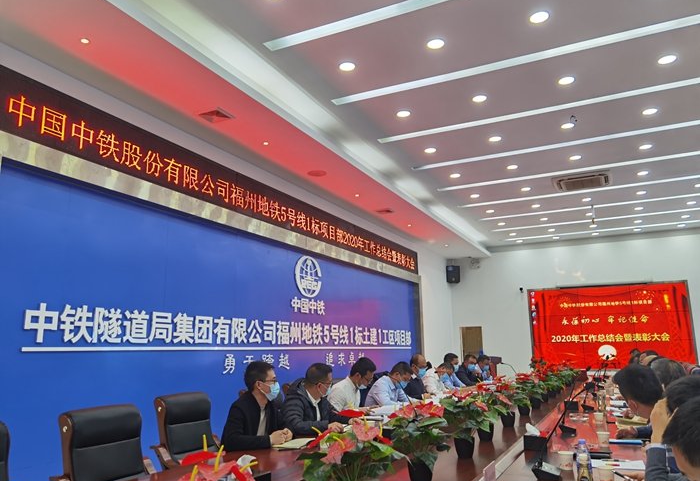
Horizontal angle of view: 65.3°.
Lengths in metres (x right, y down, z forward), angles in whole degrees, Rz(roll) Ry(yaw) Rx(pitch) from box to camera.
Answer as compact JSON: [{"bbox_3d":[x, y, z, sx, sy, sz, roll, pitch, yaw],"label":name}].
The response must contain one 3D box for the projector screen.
[{"bbox_3d":[6.630,2.229,14.069,3.796,2.145,0.100,-6,-13,26],"label":"projector screen"}]

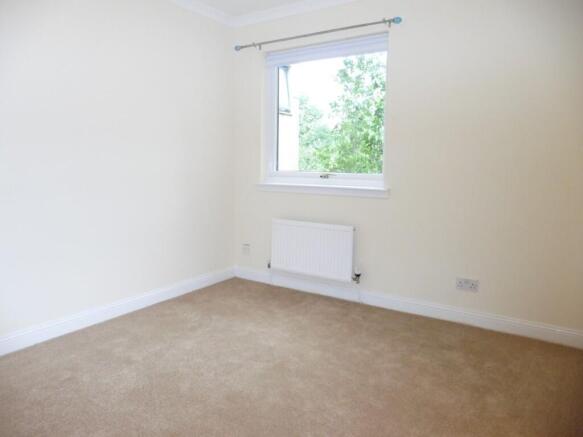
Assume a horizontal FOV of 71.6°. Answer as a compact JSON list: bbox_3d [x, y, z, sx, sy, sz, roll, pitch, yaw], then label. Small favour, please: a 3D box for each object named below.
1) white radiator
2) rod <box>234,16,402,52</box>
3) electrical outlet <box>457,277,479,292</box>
[{"bbox_3d":[0.180,0.254,3.468,0.790,0.450,0.080,6,9,32],"label":"white radiator"},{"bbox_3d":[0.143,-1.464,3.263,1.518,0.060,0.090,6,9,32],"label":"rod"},{"bbox_3d":[1.251,0.473,2.866,0.147,0.086,0.014,6,9,32],"label":"electrical outlet"}]

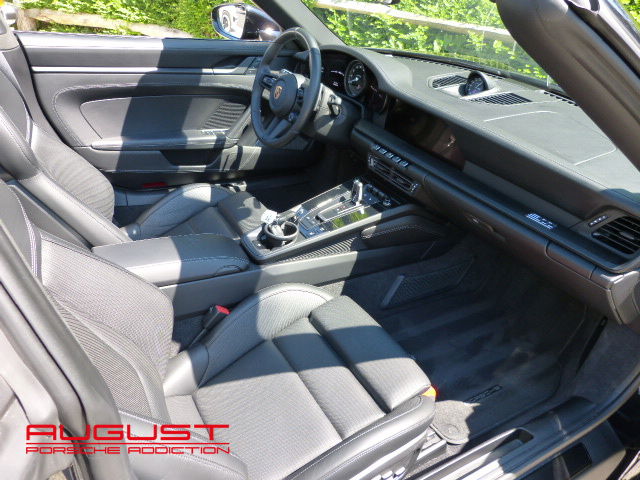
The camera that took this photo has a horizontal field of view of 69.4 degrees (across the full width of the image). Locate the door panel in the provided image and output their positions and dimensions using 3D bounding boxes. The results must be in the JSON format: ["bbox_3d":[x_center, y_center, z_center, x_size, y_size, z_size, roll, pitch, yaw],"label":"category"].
[{"bbox_3d":[-0.431,-0.436,1.628,1.000,0.520,0.150,-12,34,-29],"label":"door panel"}]

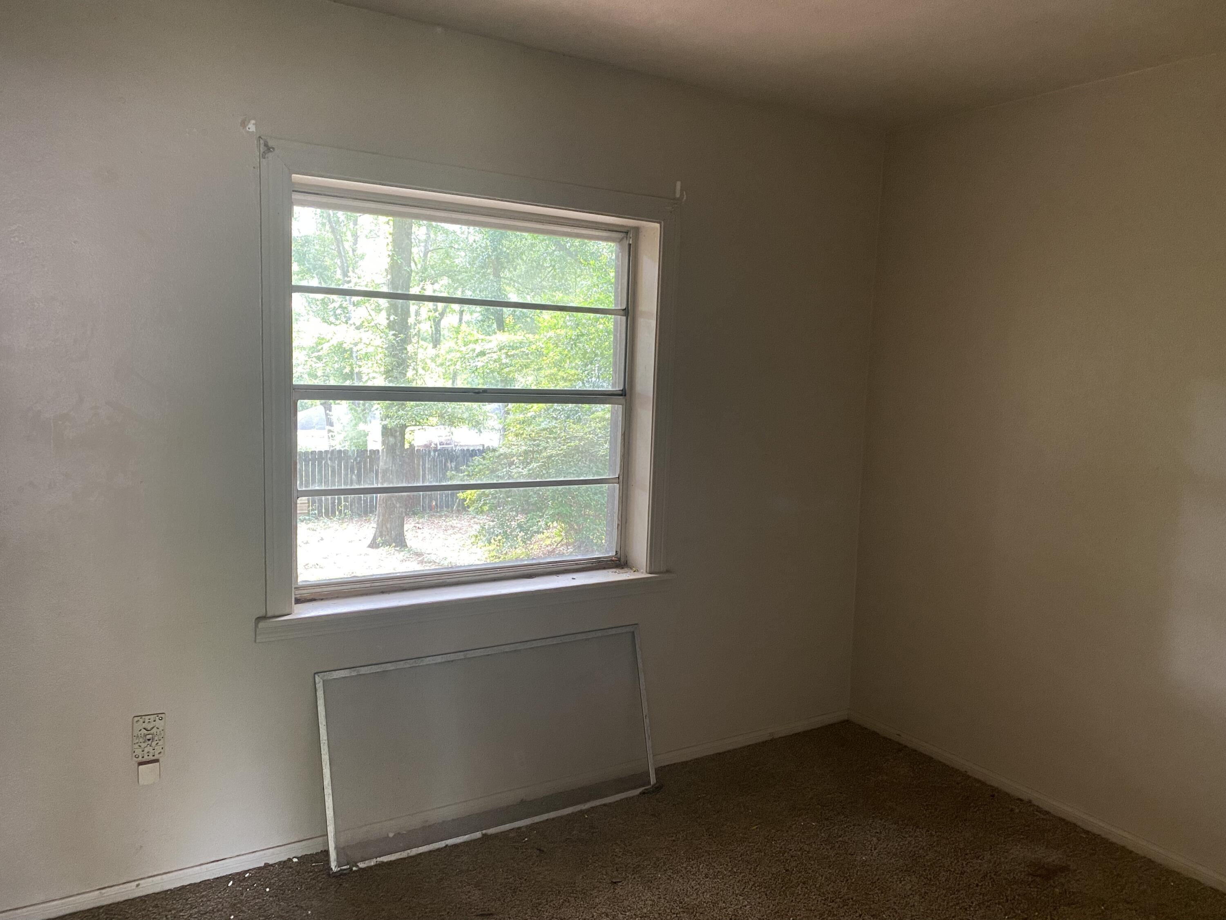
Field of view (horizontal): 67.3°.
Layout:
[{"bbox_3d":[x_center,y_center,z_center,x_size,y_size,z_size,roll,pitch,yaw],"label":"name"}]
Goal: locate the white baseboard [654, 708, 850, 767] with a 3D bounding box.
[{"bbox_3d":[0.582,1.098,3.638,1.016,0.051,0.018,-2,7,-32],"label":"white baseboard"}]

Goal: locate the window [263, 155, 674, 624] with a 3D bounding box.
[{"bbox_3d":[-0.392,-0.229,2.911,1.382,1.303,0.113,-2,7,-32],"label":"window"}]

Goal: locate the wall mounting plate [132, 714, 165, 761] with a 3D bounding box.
[{"bbox_3d":[-1.232,0.738,2.447,0.078,0.124,0.015,-2,7,-32],"label":"wall mounting plate"}]

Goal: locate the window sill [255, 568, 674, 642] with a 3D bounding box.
[{"bbox_3d":[-0.410,0.452,2.978,1.433,0.069,0.192,-2,7,-32],"label":"window sill"}]

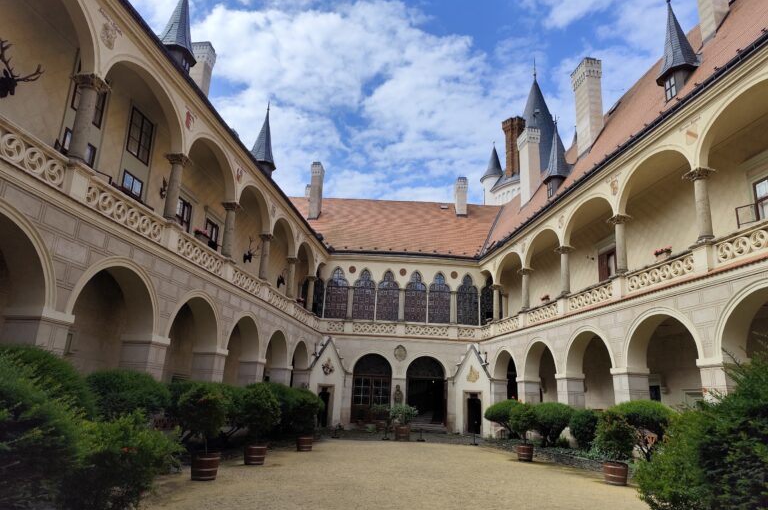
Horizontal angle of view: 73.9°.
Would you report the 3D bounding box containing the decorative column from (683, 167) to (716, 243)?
[{"bbox_3d":[8.799,-1.332,13.985,0.532,1.998,0.532,5,-16,-8],"label":"decorative column"}]

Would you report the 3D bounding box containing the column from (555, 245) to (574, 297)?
[{"bbox_3d":[7.603,0.660,21.448,0.570,2.109,0.570,5,-16,-8],"label":"column"}]

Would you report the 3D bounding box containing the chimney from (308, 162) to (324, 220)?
[{"bbox_3d":[-4.527,-4.223,34.488,0.697,4.114,0.782,1,-16,6],"label":"chimney"}]

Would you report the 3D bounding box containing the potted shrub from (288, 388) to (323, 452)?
[{"bbox_3d":[-2.550,5.333,16.634,1.120,1.970,1.120,4,-16,-7],"label":"potted shrub"}]

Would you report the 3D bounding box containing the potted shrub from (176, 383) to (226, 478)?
[{"bbox_3d":[-3.683,3.490,10.199,1.007,1.806,1.007,7,-17,-17],"label":"potted shrub"}]

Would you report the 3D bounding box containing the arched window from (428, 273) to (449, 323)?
[{"bbox_3d":[3.176,2.455,29.196,1.280,2.930,0.300,3,-15,-1],"label":"arched window"}]

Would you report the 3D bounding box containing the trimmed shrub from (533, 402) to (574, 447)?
[{"bbox_3d":[5.878,5.912,17.800,1.500,1.550,1.500,5,-15,-7],"label":"trimmed shrub"}]

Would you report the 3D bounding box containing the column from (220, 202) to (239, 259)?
[{"bbox_3d":[-5.458,-0.825,17.943,0.494,1.998,0.494,0,-16,7],"label":"column"}]

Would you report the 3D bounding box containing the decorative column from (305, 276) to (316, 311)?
[{"bbox_3d":[-3.905,2.147,27.392,0.470,1.780,0.470,1,-15,7],"label":"decorative column"}]

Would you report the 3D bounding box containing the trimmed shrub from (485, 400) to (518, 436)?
[{"bbox_3d":[5.083,6.809,21.258,1.598,1.632,1.598,-1,-16,13],"label":"trimmed shrub"}]

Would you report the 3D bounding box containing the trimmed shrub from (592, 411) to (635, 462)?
[{"bbox_3d":[5.412,4.280,12.033,0.885,1.086,0.885,-4,-17,23],"label":"trimmed shrub"}]

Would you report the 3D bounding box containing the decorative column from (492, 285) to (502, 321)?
[{"bbox_3d":[6.308,2.722,28.409,0.442,2.022,0.442,5,-16,-7],"label":"decorative column"}]

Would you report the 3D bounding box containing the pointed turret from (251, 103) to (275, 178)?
[{"bbox_3d":[-5.143,-4.948,22.011,1.200,3.750,1.200,1,-16,7],"label":"pointed turret"}]

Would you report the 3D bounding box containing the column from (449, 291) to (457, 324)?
[{"bbox_3d":[4.128,3.132,30.032,0.381,1.965,0.381,3,-16,-2],"label":"column"}]

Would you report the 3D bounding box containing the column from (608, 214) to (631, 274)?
[{"bbox_3d":[7.556,-0.346,16.274,0.560,1.930,0.560,5,-16,-7],"label":"column"}]

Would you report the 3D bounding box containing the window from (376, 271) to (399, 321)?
[{"bbox_3d":[0.215,2.386,29.700,1.270,2.850,0.220,3,-15,1],"label":"window"}]

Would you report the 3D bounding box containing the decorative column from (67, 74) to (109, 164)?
[{"bbox_3d":[-6.034,-2.716,10.153,0.500,1.780,0.500,1,-15,7],"label":"decorative column"}]

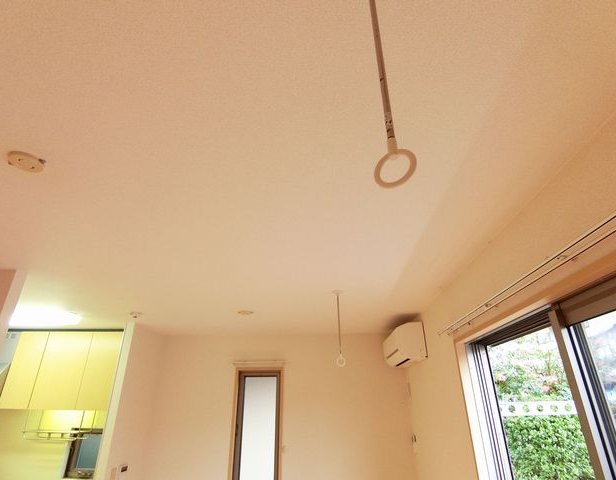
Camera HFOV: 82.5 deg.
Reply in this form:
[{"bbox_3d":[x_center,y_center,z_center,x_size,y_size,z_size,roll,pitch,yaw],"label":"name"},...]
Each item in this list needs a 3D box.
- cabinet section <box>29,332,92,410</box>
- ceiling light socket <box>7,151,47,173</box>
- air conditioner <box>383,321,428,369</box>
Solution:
[{"bbox_3d":[-2.361,1.325,3.563,0.465,0.691,0.370,-2,-24,4],"label":"cabinet section"},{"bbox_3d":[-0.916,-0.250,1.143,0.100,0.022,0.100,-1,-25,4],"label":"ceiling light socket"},{"bbox_3d":[0.892,1.003,3.291,0.225,0.293,0.797,-1,-25,4],"label":"air conditioner"}]

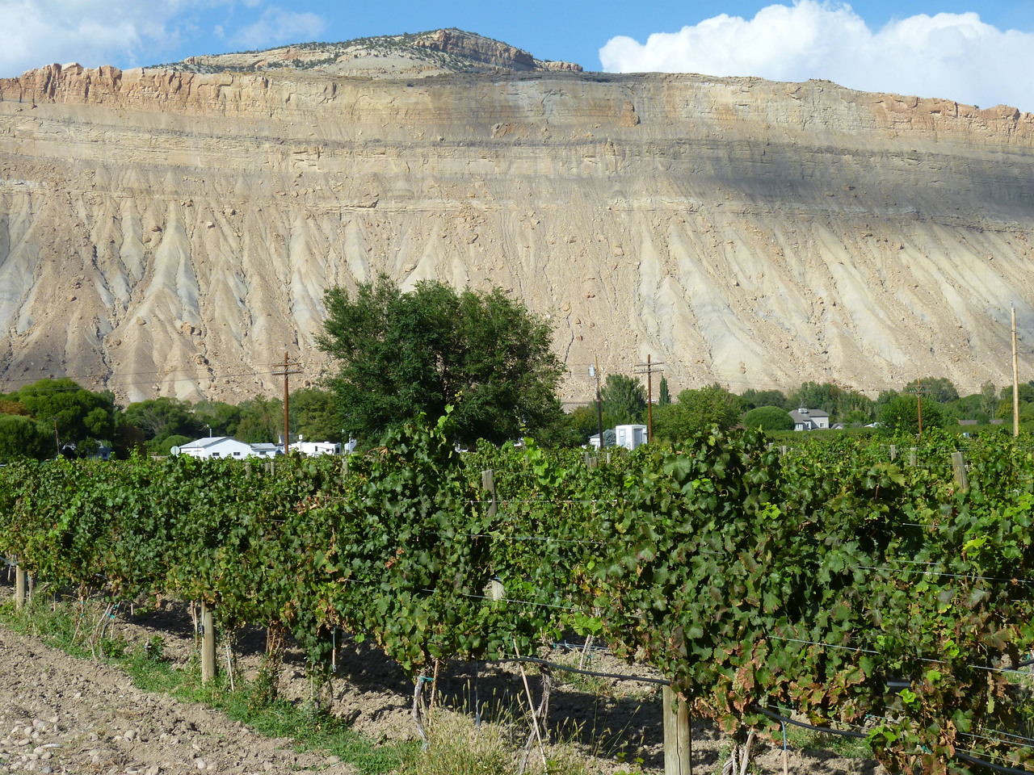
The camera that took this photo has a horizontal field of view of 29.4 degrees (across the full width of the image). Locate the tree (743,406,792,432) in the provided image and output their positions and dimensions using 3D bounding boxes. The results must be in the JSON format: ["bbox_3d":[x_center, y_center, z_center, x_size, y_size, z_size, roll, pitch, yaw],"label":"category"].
[{"bbox_3d":[62.342,8.132,490.000,12.800,6.900,12.500,-1,-1,0],"label":"tree"}]

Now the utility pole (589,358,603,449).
[{"bbox_3d":[6.746,1.824,168.000,1.100,9.300,0.550,-1,-1,18],"label":"utility pole"}]

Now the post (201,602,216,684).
[{"bbox_3d":[-2.159,1.343,13.800,0.090,1.500,0.090,-1,-1,26],"label":"post"}]

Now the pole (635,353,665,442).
[{"bbox_3d":[11.459,1.846,170.000,3.000,9.500,0.400,-2,-2,38],"label":"pole"}]

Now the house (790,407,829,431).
[{"bbox_3d":[76.812,8.842,520.000,12.500,6.900,11.000,-1,-1,12],"label":"house"}]

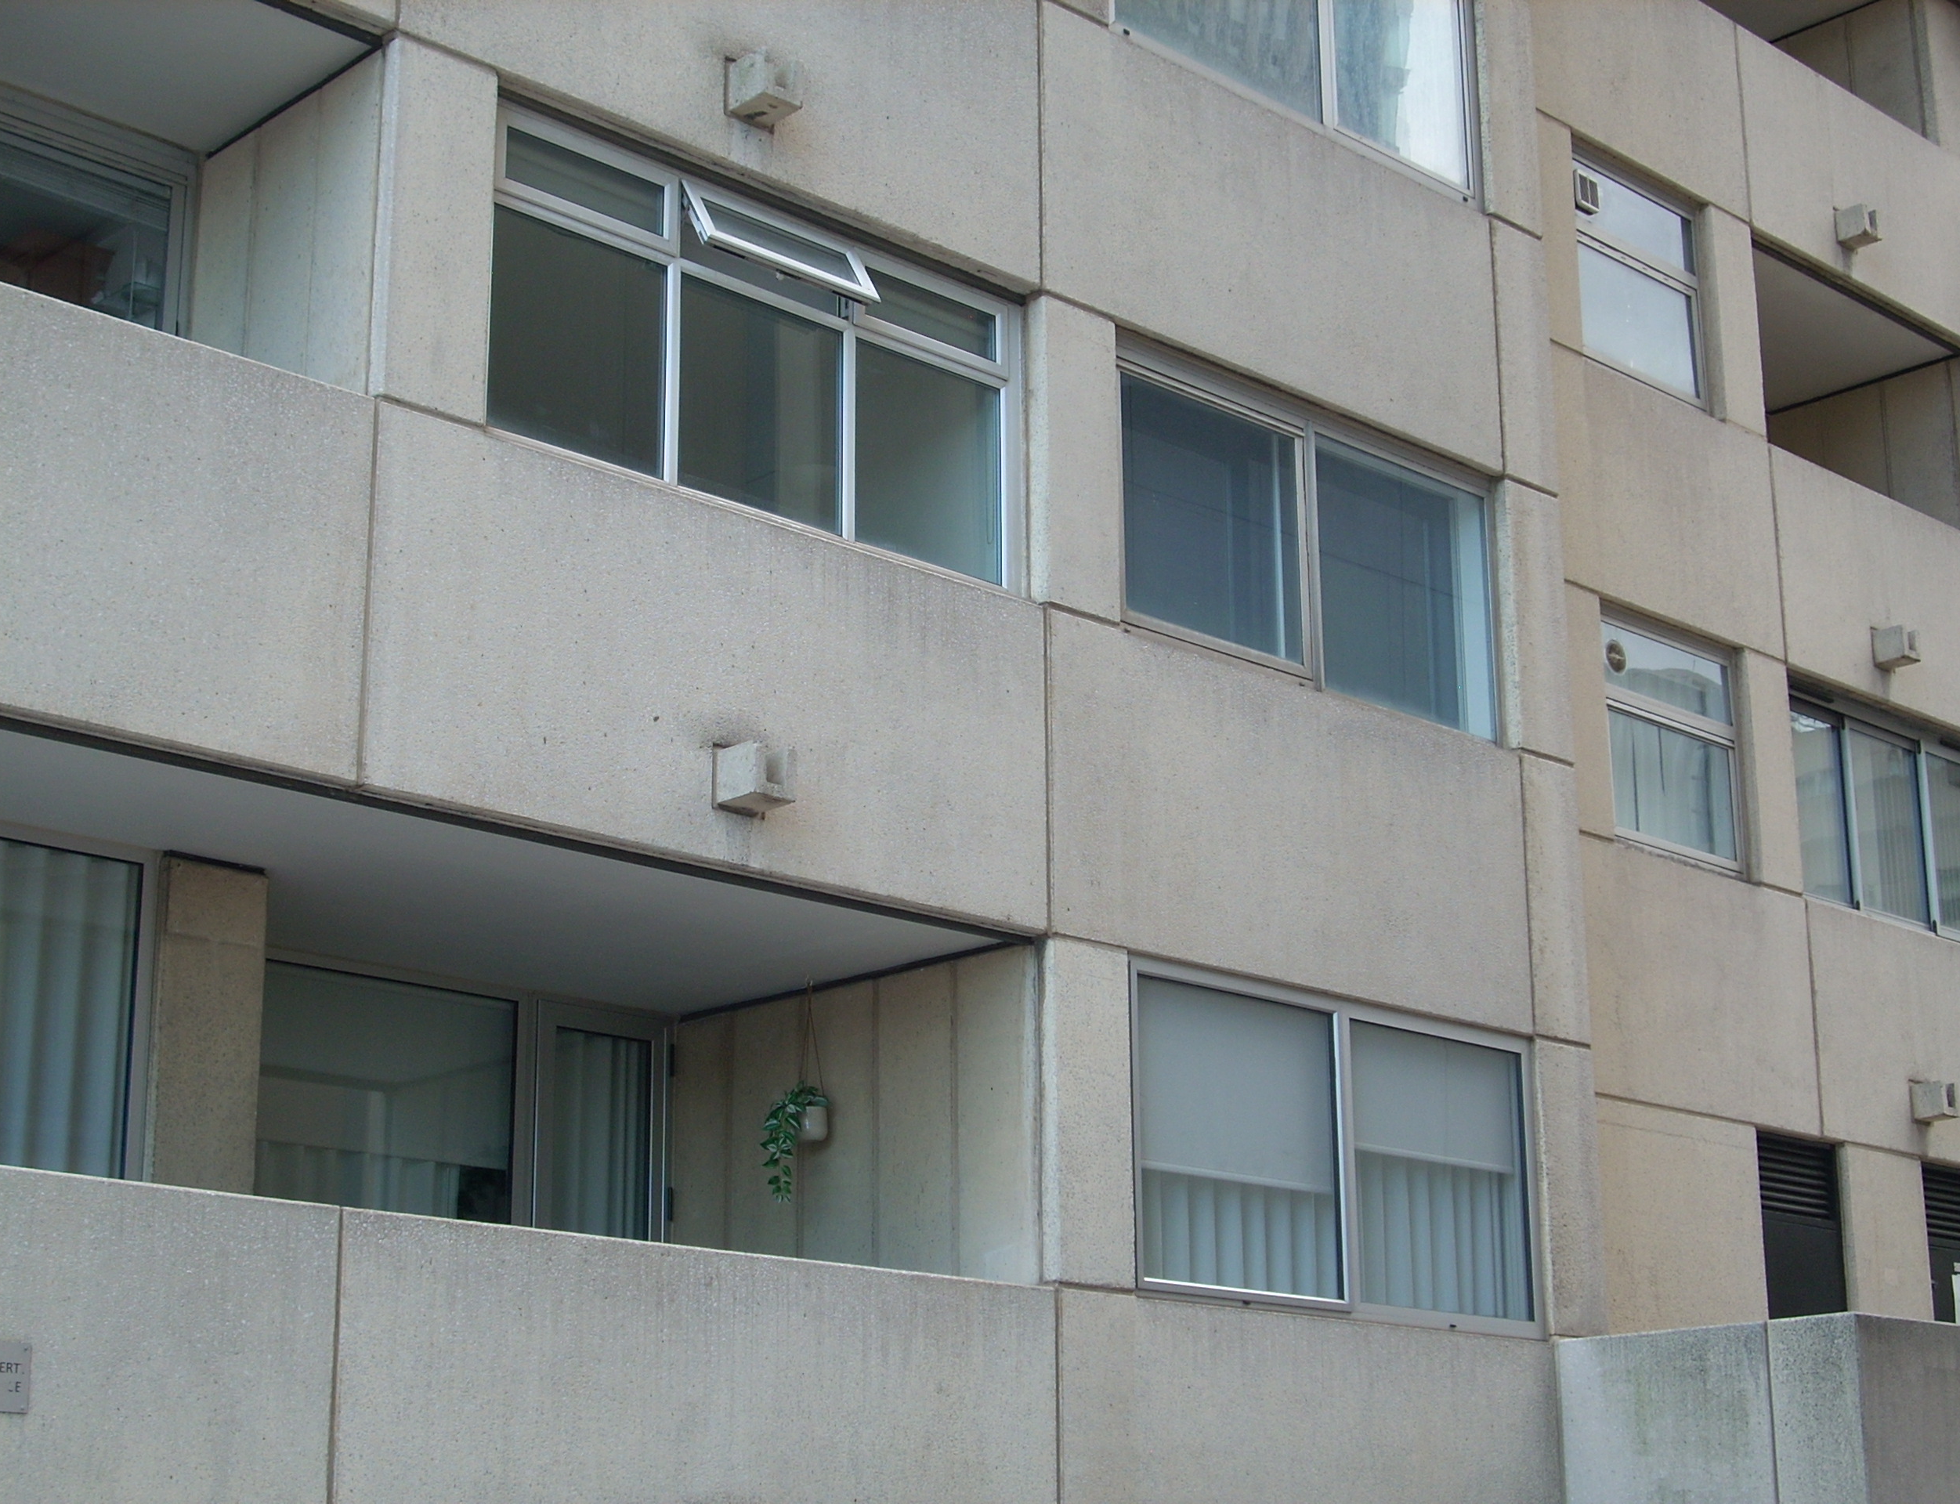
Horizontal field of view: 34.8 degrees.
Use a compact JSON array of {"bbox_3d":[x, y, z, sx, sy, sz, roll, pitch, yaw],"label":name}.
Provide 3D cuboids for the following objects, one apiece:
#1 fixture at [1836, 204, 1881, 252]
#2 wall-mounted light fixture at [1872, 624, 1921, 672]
[{"bbox_3d":[5.302,-3.165,18.825,0.200,0.205,0.200,15,-22,-41],"label":"fixture"},{"bbox_3d":[5.313,-0.611,18.090,0.200,0.205,0.200,15,-22,-41],"label":"wall-mounted light fixture"}]

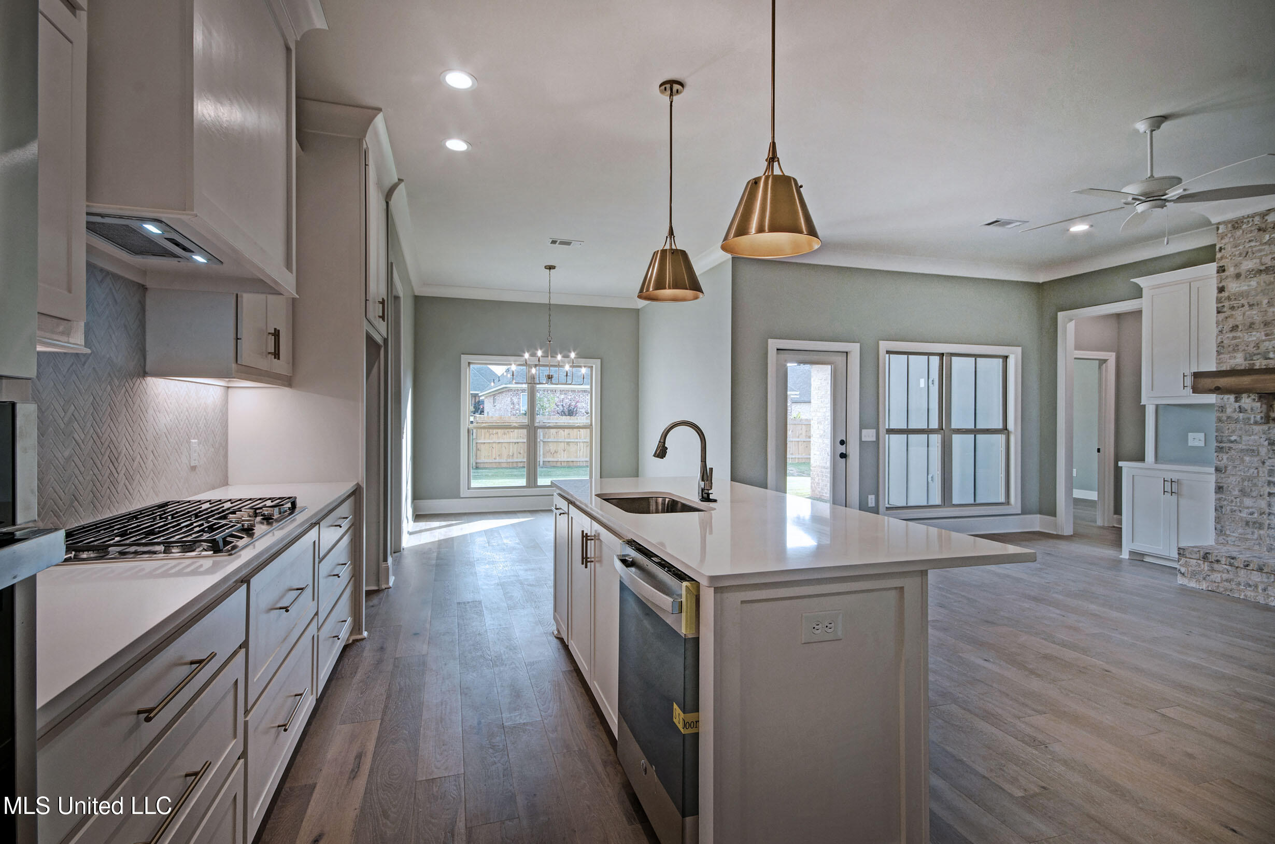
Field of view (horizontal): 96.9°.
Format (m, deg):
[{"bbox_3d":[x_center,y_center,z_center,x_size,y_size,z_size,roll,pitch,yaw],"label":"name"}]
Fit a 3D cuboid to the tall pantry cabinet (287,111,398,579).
[{"bbox_3d":[-2.117,-0.250,3.779,0.790,3.050,1.140,0,1,-18],"label":"tall pantry cabinet"}]

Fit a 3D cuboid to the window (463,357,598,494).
[{"bbox_3d":[-1.477,0.053,8.017,1.955,1.937,0.120,0,1,-18],"label":"window"}]

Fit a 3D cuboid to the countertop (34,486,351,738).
[{"bbox_3d":[-1.566,0.396,1.950,0.695,0.036,2.790,0,1,-18],"label":"countertop"}]

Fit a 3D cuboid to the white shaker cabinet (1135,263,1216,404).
[{"bbox_3d":[4.905,-0.741,4.962,0.360,1.158,0.720,0,1,-18],"label":"white shaker cabinet"}]

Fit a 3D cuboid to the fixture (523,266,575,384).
[{"bbox_3d":[-1.005,-1.112,6.498,0.820,1.375,0.820,0,1,-18],"label":"fixture"}]

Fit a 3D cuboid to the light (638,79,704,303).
[{"bbox_3d":[0.172,-1.220,2.989,0.346,1.095,0.346,0,1,0],"label":"light"}]

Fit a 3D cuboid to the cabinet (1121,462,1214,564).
[{"bbox_3d":[4.846,0.820,5.010,0.450,0.890,0.720,0,1,-18],"label":"cabinet"}]

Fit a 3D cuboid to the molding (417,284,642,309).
[{"bbox_3d":[-1.440,-1.742,7.896,3.150,0.140,0.120,0,1,-18],"label":"molding"}]

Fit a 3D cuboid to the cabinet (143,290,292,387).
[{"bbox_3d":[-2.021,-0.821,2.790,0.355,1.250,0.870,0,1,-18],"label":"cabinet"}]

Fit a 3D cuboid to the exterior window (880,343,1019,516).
[{"bbox_3d":[3.437,0.091,6.218,1.980,1.875,0.120,0,1,-18],"label":"exterior window"}]

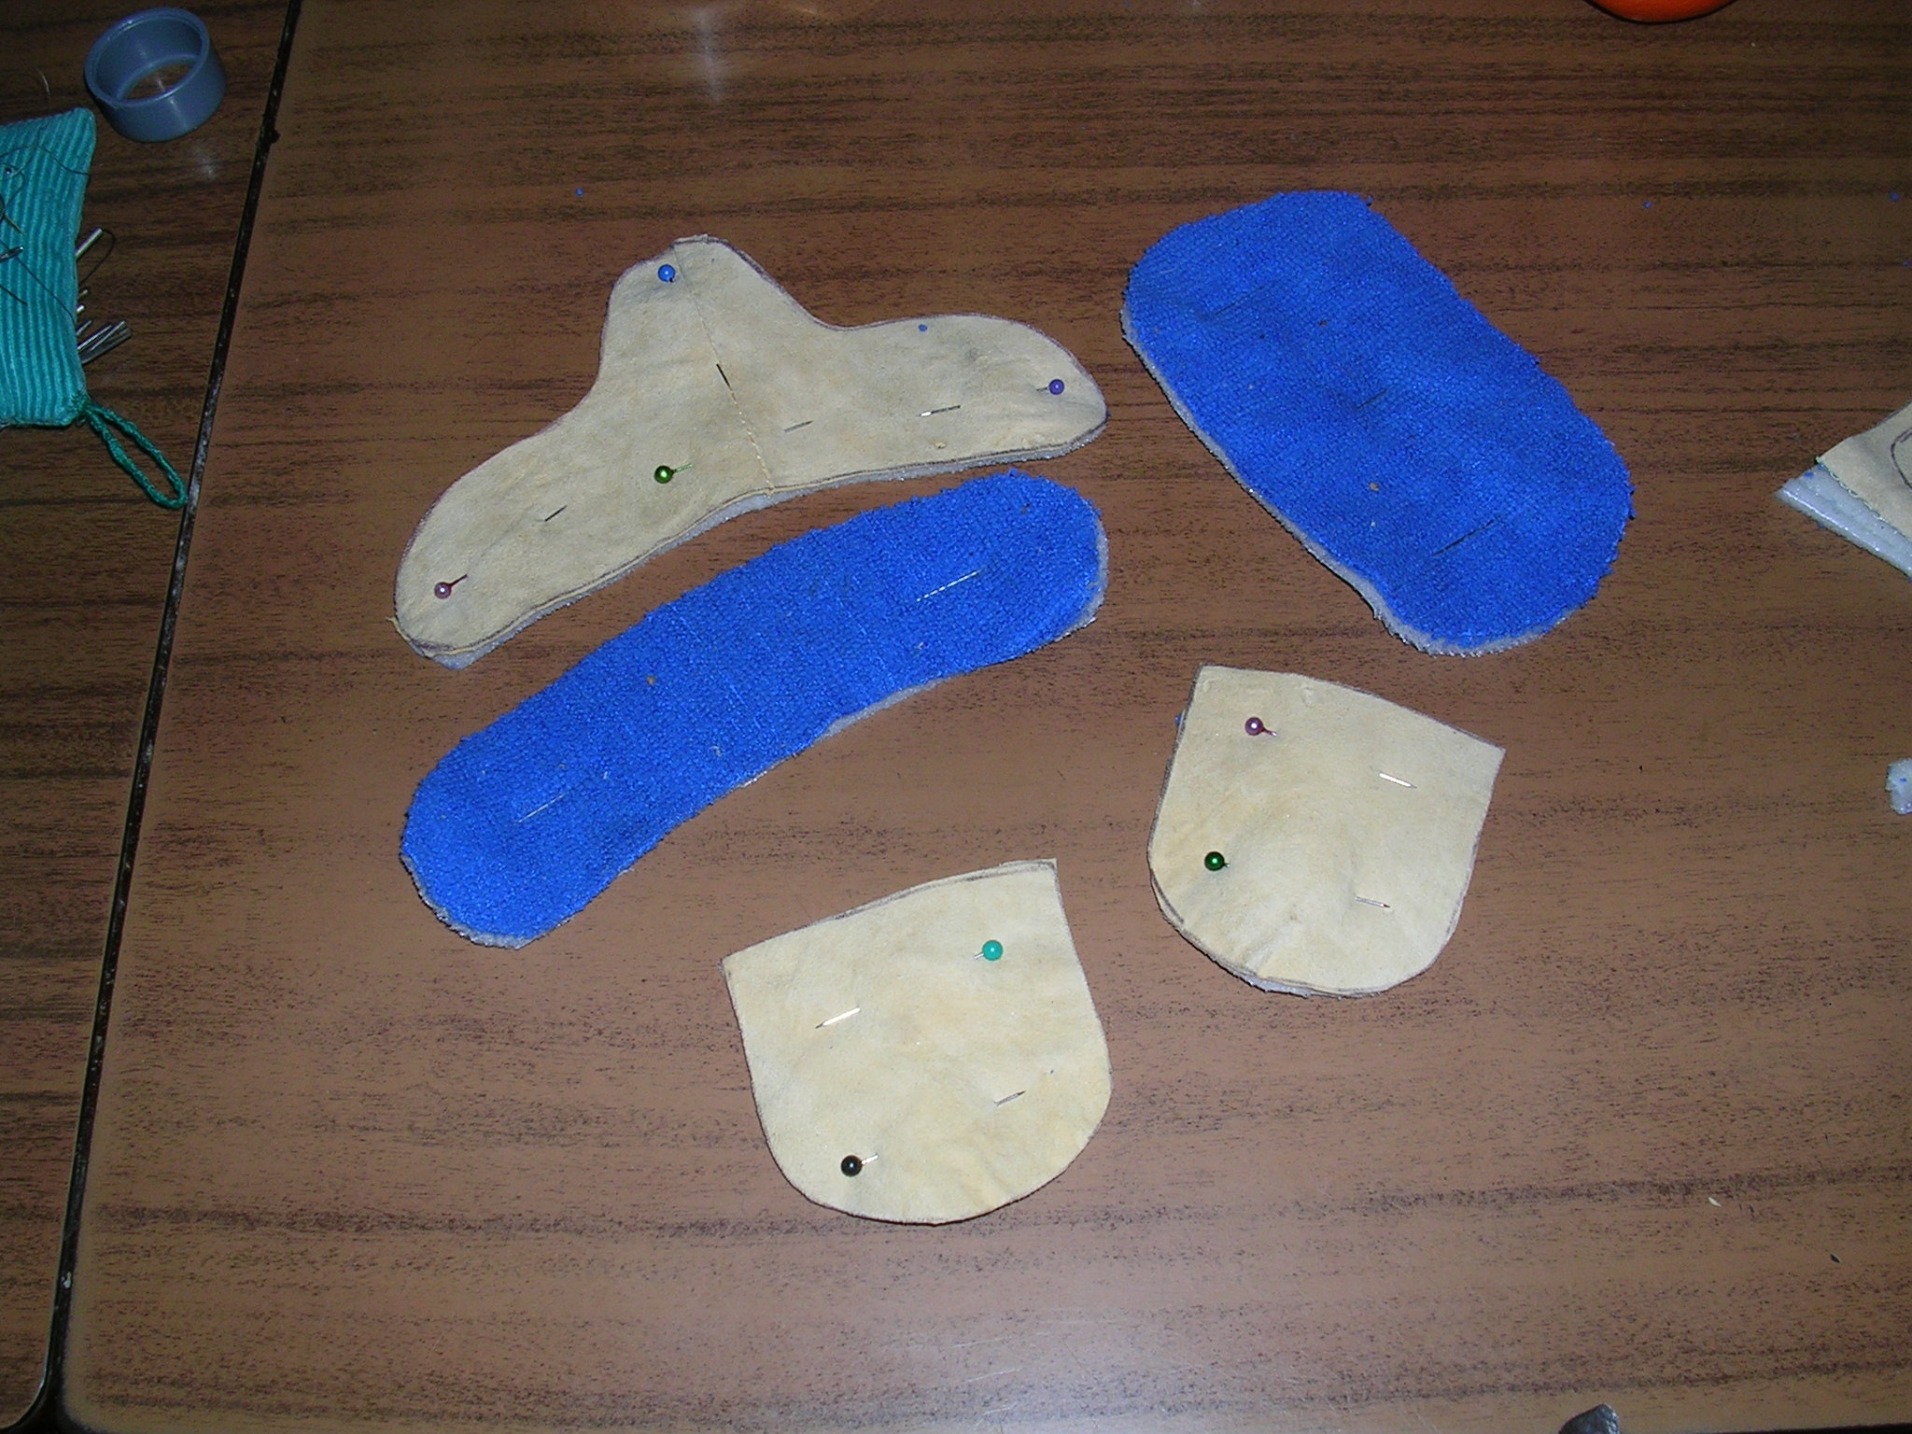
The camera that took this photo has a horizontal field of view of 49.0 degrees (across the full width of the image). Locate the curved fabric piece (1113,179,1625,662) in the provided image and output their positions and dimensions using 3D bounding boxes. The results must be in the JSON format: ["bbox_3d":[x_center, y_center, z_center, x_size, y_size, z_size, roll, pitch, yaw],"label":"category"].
[{"bbox_3d":[0.097,-0.072,0.485,0.077,0.008,0.133,-36,71,-14],"label":"curved fabric piece"}]

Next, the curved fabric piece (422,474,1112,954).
[{"bbox_3d":[-0.042,-0.009,0.458,0.171,0.008,0.054,-30,70,-12],"label":"curved fabric piece"}]

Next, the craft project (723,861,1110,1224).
[{"bbox_3d":[-0.005,0.067,0.424,0.072,0.008,0.069,-15,67,-6],"label":"craft project"}]

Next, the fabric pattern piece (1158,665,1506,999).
[{"bbox_3d":[0.076,0.026,0.443,0.067,0.008,0.072,18,68,8],"label":"fabric pattern piece"}]

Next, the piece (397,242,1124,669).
[{"bbox_3d":[-0.057,-0.073,0.485,0.169,0.008,0.088,-20,68,-9],"label":"piece"}]

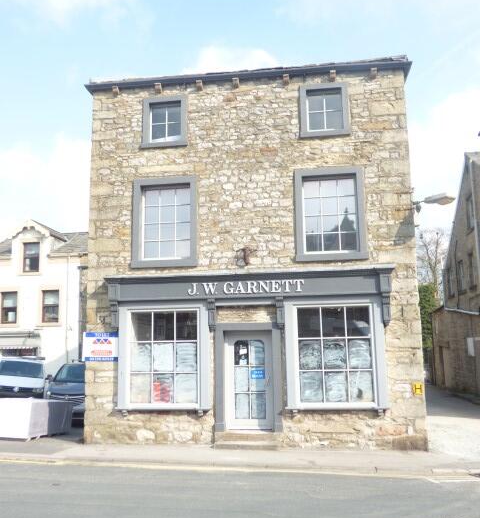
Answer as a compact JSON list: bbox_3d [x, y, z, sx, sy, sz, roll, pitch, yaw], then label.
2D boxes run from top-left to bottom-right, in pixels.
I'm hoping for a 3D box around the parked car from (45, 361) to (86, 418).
[{"bbox_3d":[-4.225,3.930,16.731,1.810,1.600,4.350,-2,-9,5],"label":"parked car"}]

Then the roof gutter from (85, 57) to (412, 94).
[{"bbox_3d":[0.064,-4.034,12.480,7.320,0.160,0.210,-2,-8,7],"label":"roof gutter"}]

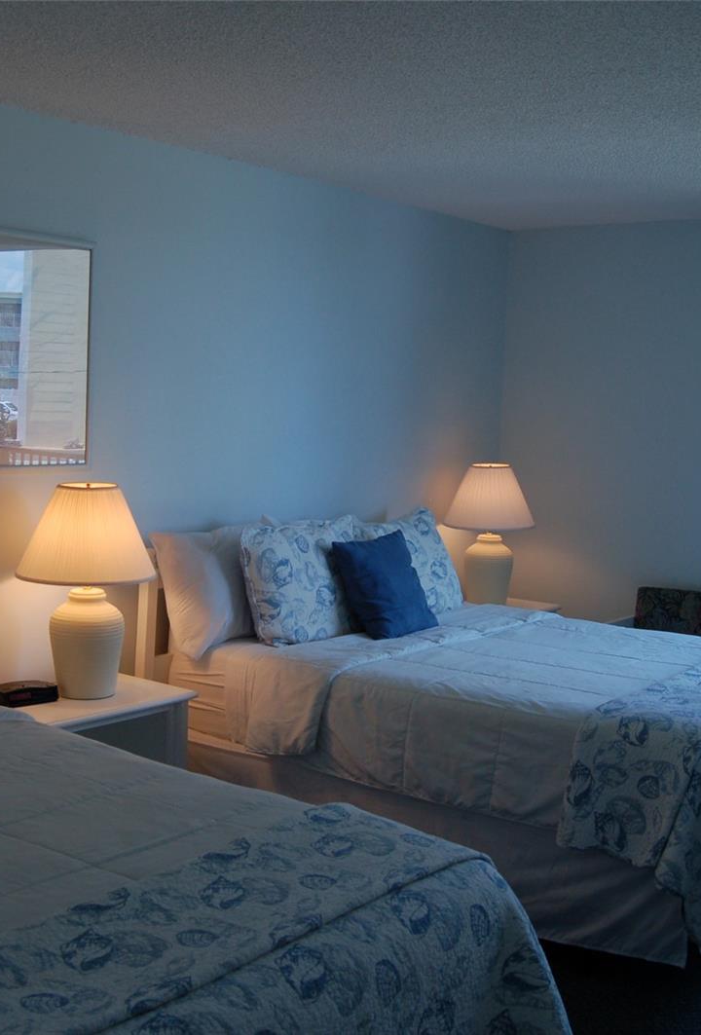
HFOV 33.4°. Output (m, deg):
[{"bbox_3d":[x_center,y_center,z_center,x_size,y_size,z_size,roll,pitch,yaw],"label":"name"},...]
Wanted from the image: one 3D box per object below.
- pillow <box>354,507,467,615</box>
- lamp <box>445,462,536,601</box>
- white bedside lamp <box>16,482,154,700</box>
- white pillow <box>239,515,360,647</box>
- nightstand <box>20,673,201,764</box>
[{"bbox_3d":[0.219,0.197,5.181,0.170,0.460,0.600,-17,-6,36],"label":"pillow"},{"bbox_3d":[0.693,0.092,5.855,0.460,0.715,0.460,2,6,0],"label":"lamp"},{"bbox_3d":[-0.878,0.238,3.902,0.460,0.715,0.460,2,6,0],"label":"white bedside lamp"},{"bbox_3d":[-0.179,0.240,4.631,0.170,0.460,0.590,-11,-3,39],"label":"white pillow"},{"bbox_3d":[-0.917,0.878,3.955,0.460,0.570,0.620,6,7,39],"label":"nightstand"}]

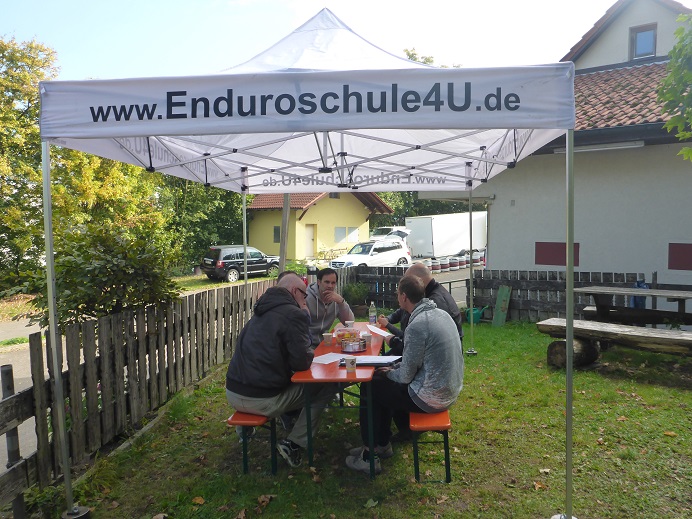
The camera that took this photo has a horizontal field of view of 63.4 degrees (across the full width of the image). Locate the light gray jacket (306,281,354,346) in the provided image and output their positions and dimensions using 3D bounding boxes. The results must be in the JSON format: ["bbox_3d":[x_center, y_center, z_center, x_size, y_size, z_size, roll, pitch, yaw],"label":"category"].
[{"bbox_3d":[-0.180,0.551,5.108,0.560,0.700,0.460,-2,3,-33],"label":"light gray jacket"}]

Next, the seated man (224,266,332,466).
[{"bbox_3d":[-0.470,0.785,3.956,0.780,1.370,0.580,-1,3,-18],"label":"seated man"}]

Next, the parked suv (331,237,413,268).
[{"bbox_3d":[1.360,-0.079,29.523,4.550,1.680,1.850,-7,7,-40],"label":"parked suv"}]

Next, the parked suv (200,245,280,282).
[{"bbox_3d":[-5.550,0.190,30.034,1.880,1.760,4.600,2,3,41],"label":"parked suv"}]

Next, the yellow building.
[{"bbox_3d":[-1.850,-2.818,38.516,8.100,5.500,6.600,-2,3,-45],"label":"yellow building"}]

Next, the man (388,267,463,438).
[{"bbox_3d":[0.600,0.735,4.535,0.760,1.420,0.560,1,3,16],"label":"man"}]

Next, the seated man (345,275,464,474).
[{"bbox_3d":[0.420,0.791,3.917,0.820,1.360,0.580,1,3,21],"label":"seated man"}]

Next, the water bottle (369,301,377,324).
[{"bbox_3d":[0.257,0.520,5.387,0.070,0.228,0.070,0,2,0],"label":"water bottle"}]

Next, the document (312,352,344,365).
[{"bbox_3d":[-0.115,0.690,3.972,0.210,0.006,0.297,2,3,36],"label":"document"}]

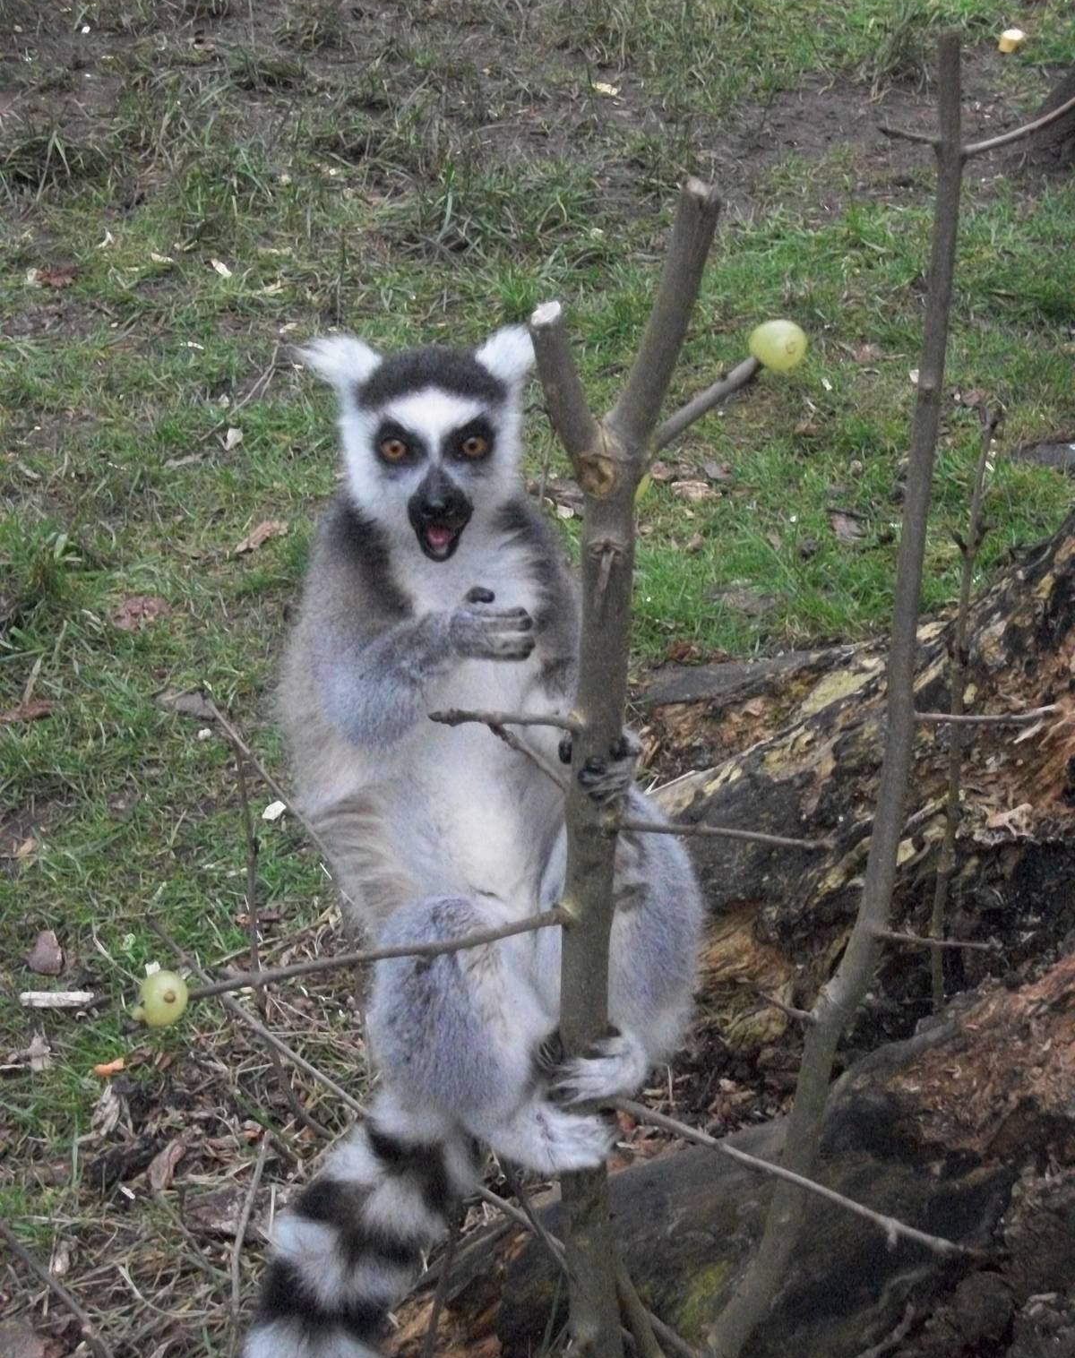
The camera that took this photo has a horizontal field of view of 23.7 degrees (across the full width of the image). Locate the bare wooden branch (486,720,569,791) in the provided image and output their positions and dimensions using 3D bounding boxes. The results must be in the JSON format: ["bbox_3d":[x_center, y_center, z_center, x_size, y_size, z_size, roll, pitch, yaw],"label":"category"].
[{"bbox_3d":[-0.004,0.035,1.143,0.008,0.051,0.008,-43,30,9],"label":"bare wooden branch"}]

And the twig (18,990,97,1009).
[{"bbox_3d":[-0.341,0.227,1.820,0.053,0.008,0.009,0,32,0],"label":"twig"}]

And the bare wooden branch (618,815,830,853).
[{"bbox_3d":[0.090,0.075,1.245,0.102,0.010,0.010,6,27,6],"label":"bare wooden branch"}]

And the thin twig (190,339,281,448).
[{"bbox_3d":[-0.321,-0.313,2.779,0.050,0.020,0.309,4,27,9],"label":"thin twig"}]

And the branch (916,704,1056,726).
[{"bbox_3d":[0.233,0.017,1.330,0.079,0.009,0.009,-2,26,-15],"label":"branch"}]

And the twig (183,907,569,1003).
[{"bbox_3d":[-0.068,0.121,1.135,0.186,0.014,0.014,-8,28,-29],"label":"twig"}]

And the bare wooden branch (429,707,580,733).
[{"bbox_3d":[-0.015,0.019,1.215,0.072,0.011,0.011,2,26,-8],"label":"bare wooden branch"}]

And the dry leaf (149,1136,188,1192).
[{"bbox_3d":[-0.225,0.295,1.562,0.019,0.013,0.039,10,30,18],"label":"dry leaf"}]

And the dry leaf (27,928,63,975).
[{"bbox_3d":[-0.338,0.188,1.765,0.024,0.015,0.040,0,28,0],"label":"dry leaf"}]

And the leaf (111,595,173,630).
[{"bbox_3d":[-0.344,-0.058,2.229,0.052,0.016,0.046,0,28,0],"label":"leaf"}]

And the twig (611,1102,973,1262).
[{"bbox_3d":[0.115,0.230,1.190,0.181,0.014,0.014,19,33,26],"label":"twig"}]

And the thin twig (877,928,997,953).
[{"bbox_3d":[0.213,0.139,1.365,0.066,0.008,0.009,8,25,-9],"label":"thin twig"}]

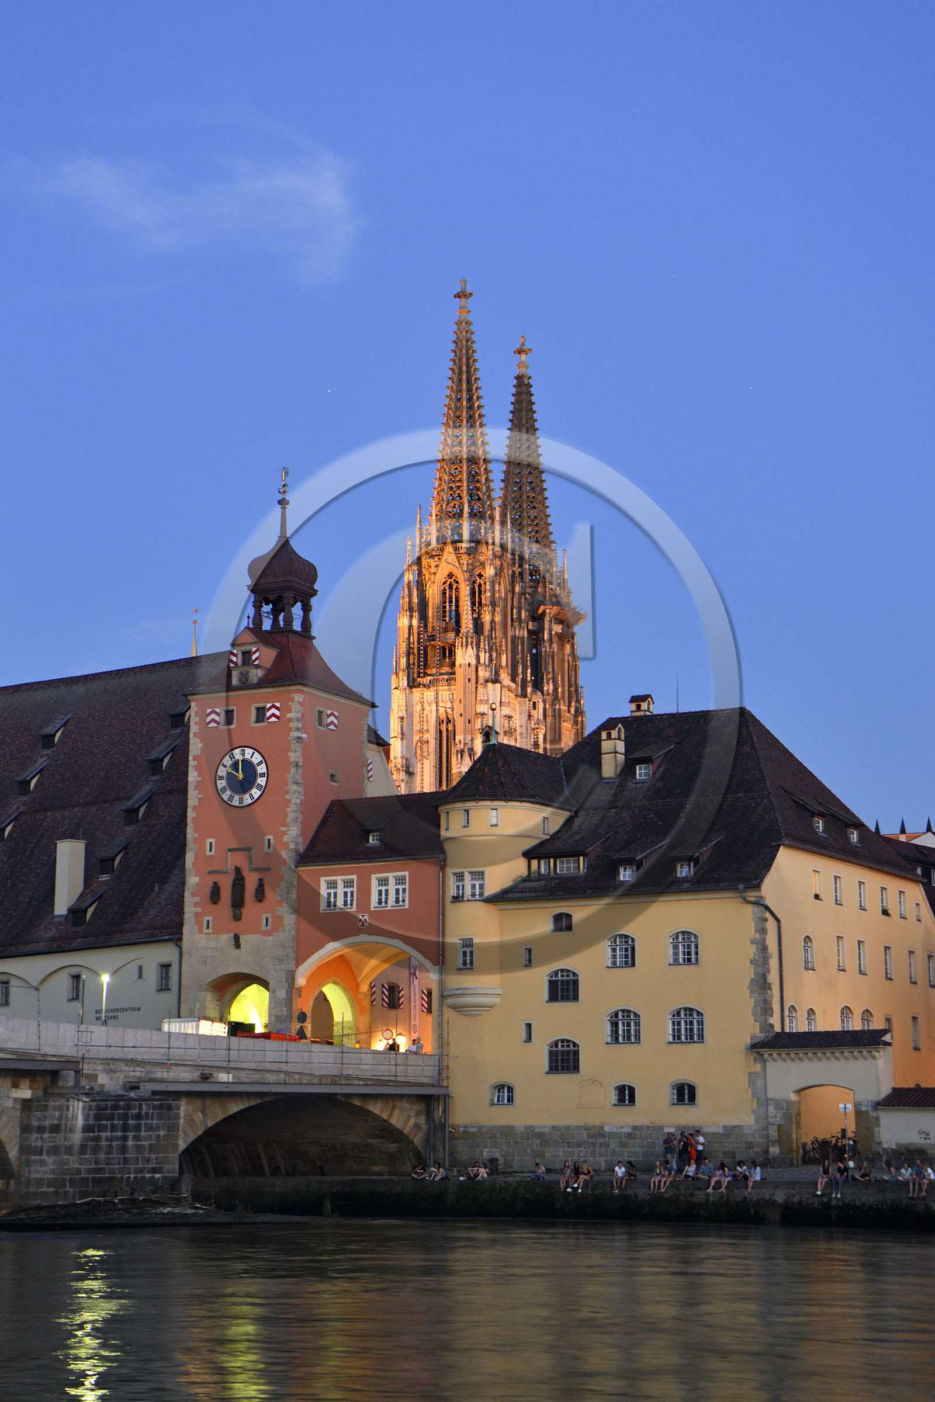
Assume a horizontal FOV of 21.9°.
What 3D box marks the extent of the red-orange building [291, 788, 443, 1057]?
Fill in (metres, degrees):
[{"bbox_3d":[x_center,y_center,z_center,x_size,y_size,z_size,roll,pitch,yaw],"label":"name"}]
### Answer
[{"bbox_3d":[-2.961,11.033,113.895,8.200,13.400,7.000,-6,-12,30],"label":"red-orange building"}]

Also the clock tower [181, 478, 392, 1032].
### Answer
[{"bbox_3d":[-9.238,3.328,119.175,7.100,30.200,7.100,-5,-12,28],"label":"clock tower"}]

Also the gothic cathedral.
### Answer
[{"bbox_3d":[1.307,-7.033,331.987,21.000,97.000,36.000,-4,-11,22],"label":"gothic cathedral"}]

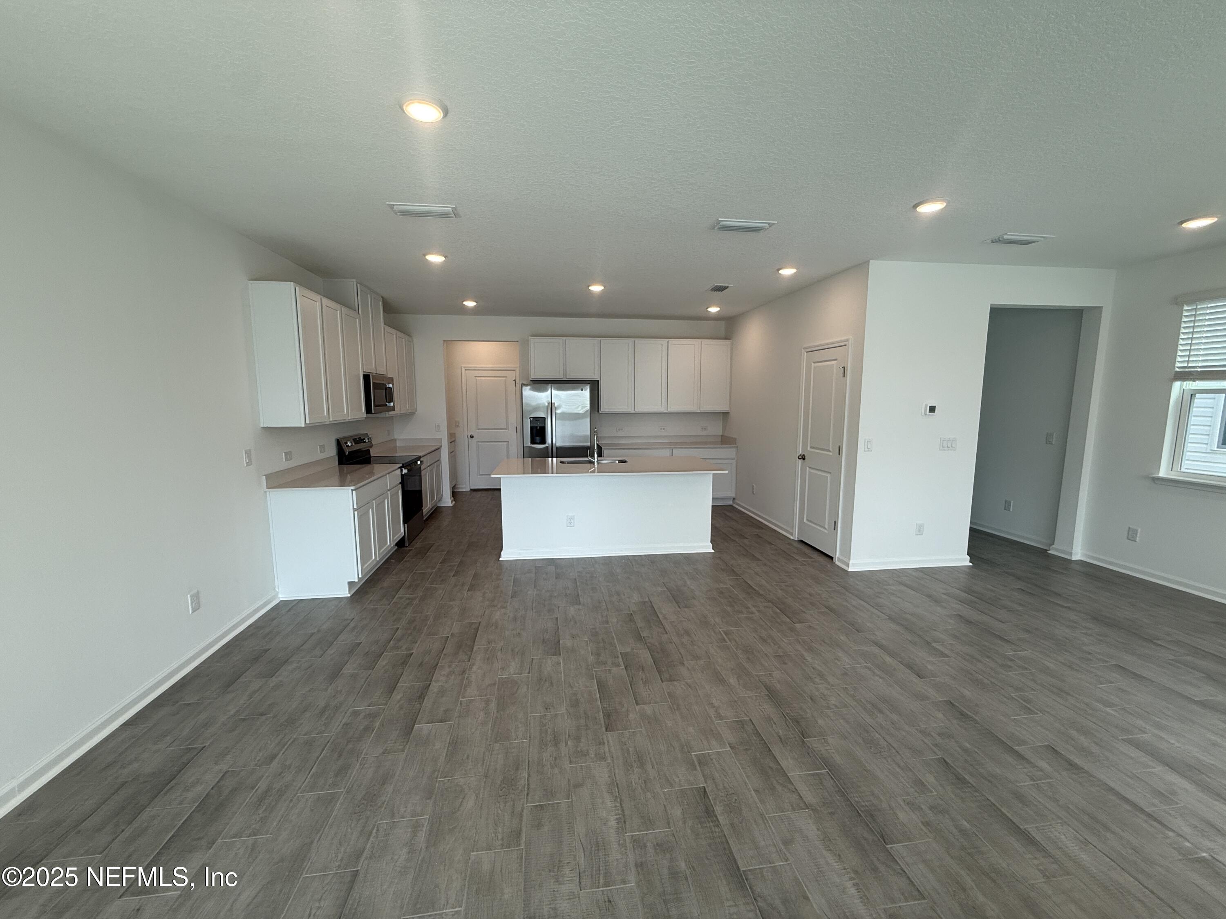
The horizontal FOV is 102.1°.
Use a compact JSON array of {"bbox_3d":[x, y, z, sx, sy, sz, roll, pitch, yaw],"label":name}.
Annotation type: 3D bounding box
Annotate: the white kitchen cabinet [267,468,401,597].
[{"bbox_3d":[-2.457,0.599,4.596,0.633,0.867,1.323,-1,7,-8],"label":"white kitchen cabinet"}]

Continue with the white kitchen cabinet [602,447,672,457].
[{"bbox_3d":[0.324,0.244,7.447,0.998,0.867,0.615,-1,7,-8],"label":"white kitchen cabinet"}]

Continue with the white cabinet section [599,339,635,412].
[{"bbox_3d":[0.035,-1.218,7.287,0.504,1.058,0.324,-1,7,-8],"label":"white cabinet section"}]

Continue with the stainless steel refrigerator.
[{"bbox_3d":[-0.802,-0.170,7.087,0.897,1.767,0.753,-1,7,-8],"label":"stainless steel refrigerator"}]

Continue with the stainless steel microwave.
[{"bbox_3d":[-2.713,-0.715,5.457,0.399,0.397,0.761,-1,7,-8],"label":"stainless steel microwave"}]

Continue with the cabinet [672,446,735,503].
[{"bbox_3d":[1.278,0.224,7.523,0.977,0.874,0.629,-1,7,-8],"label":"cabinet"}]

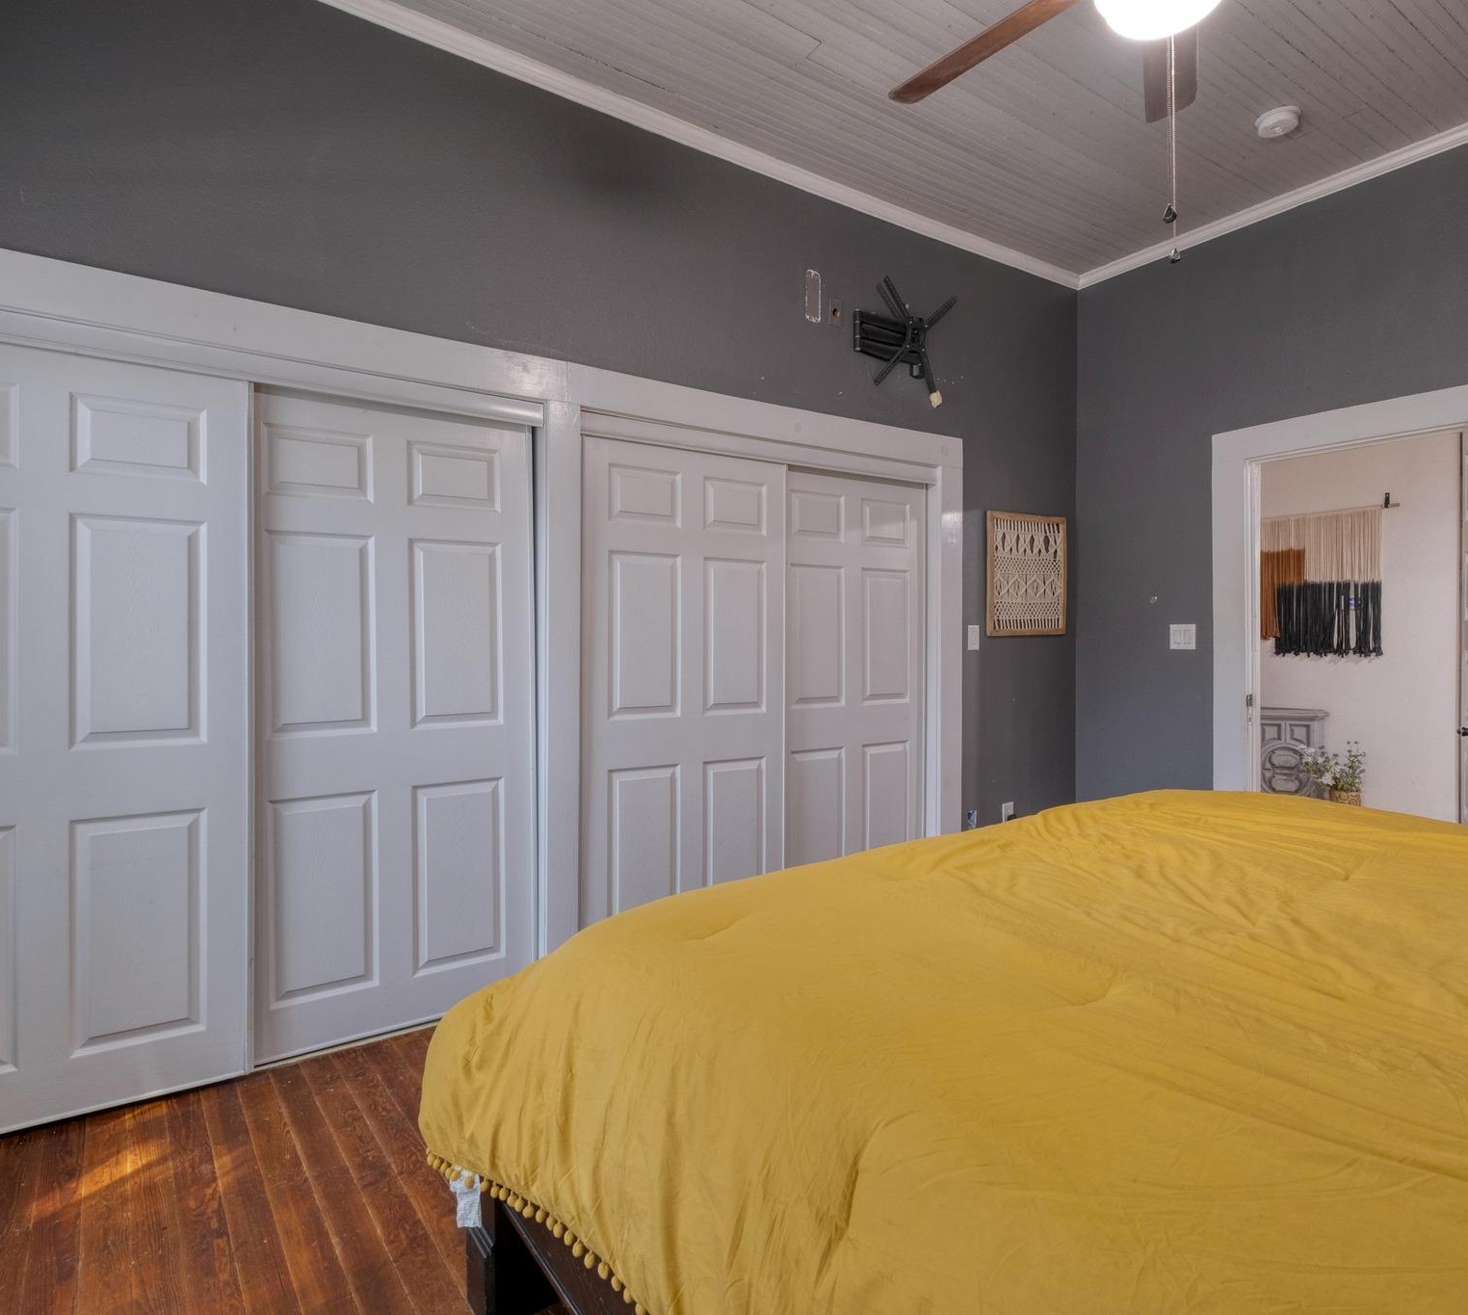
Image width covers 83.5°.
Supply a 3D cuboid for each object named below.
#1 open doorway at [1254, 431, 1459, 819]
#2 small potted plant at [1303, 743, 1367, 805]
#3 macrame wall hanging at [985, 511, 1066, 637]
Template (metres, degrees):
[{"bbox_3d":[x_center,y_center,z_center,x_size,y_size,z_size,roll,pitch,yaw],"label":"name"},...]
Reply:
[{"bbox_3d":[2.487,0.176,3.307,0.120,2.052,0.740,0,0,-32],"label":"open doorway"},{"bbox_3d":[3.808,0.771,5.200,0.370,0.460,0.390,0,0,-32],"label":"small potted plant"},{"bbox_3d":[1.484,-0.411,4.131,0.603,0.612,0.030,0,0,-32],"label":"macrame wall hanging"}]

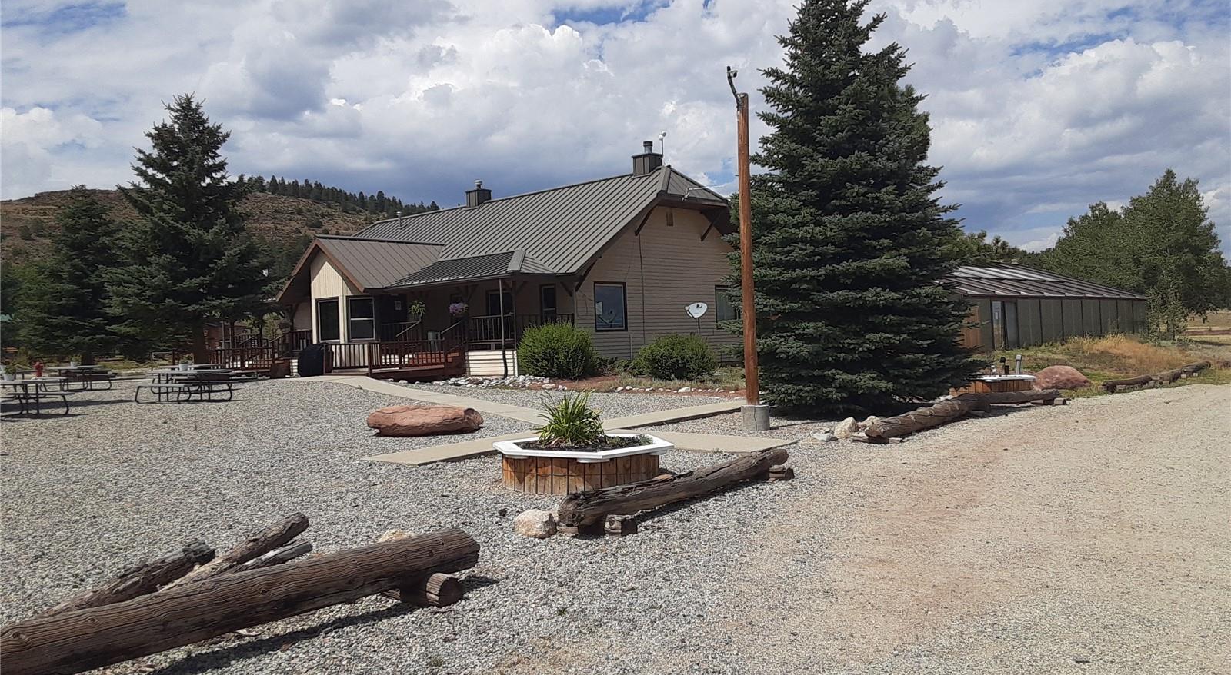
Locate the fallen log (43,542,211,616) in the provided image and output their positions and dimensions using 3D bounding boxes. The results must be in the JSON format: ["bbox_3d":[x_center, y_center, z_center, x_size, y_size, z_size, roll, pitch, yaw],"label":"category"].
[{"bbox_3d":[-2.738,1.402,5.421,0.160,0.160,2.000,-2,0,1],"label":"fallen log"}]

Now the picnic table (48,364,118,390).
[{"bbox_3d":[-17.100,1.304,30.500,1.500,0.750,2.200,-2,0,-7],"label":"picnic table"}]

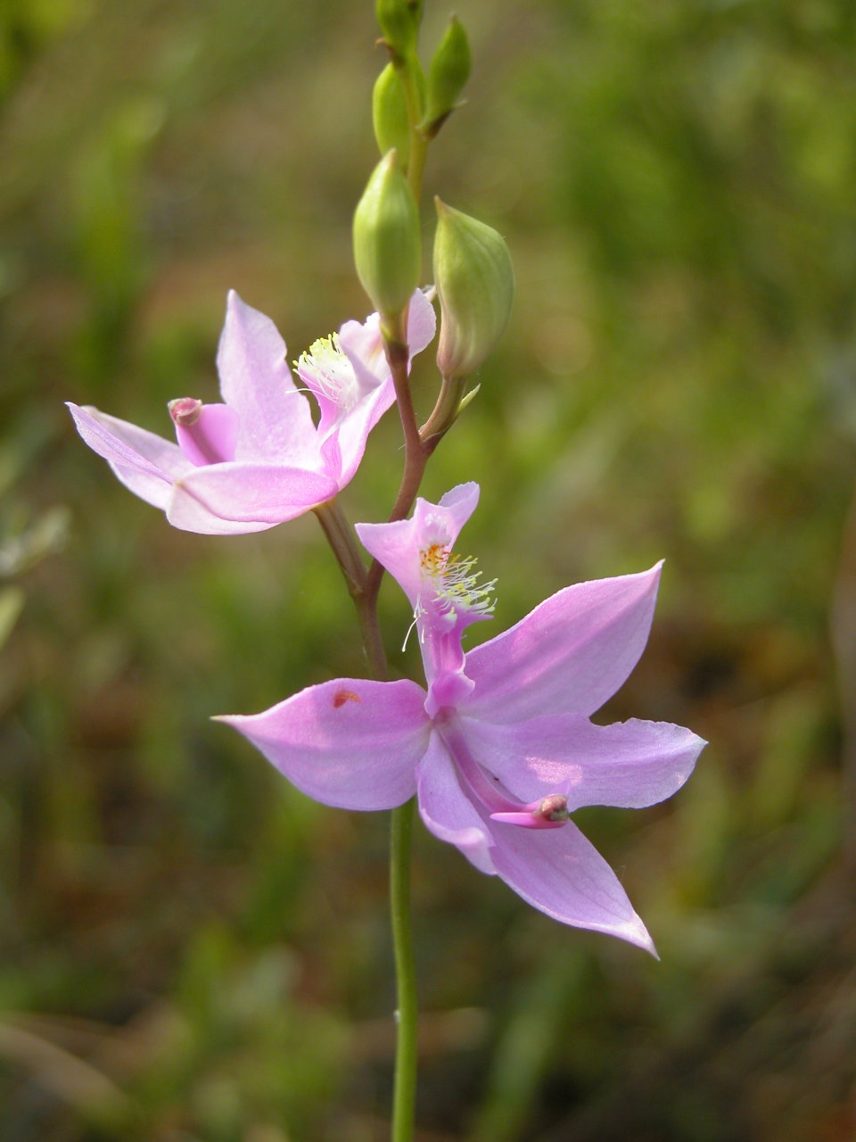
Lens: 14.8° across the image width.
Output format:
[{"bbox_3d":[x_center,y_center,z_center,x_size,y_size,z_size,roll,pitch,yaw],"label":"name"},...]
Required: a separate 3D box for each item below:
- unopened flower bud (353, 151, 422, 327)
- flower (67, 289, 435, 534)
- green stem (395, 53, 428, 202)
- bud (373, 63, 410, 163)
[{"bbox_3d":[-0.003,-0.027,0.267,0.005,0.014,0.005,-1,9,0],"label":"unopened flower bud"},{"bbox_3d":[-0.015,-0.013,0.272,0.028,0.018,0.025,-9,12,-16],"label":"flower"},{"bbox_3d":[-0.001,-0.036,0.271,0.002,0.012,0.002,-7,9,1],"label":"green stem"},{"bbox_3d":[-0.002,-0.038,0.274,0.004,0.009,0.004,-3,12,1],"label":"bud"}]

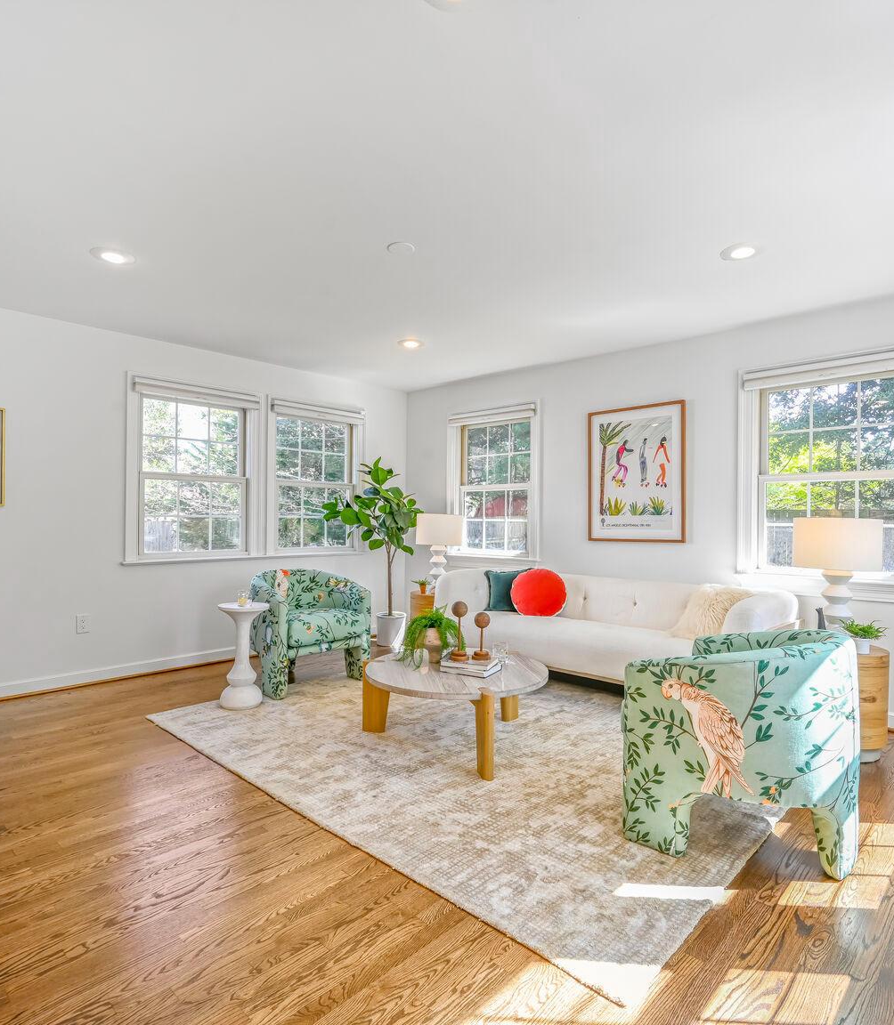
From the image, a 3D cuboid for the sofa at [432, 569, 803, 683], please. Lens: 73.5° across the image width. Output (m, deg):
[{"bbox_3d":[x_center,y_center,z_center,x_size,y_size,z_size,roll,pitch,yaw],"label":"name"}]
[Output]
[{"bbox_3d":[0.969,0.844,4.080,2.389,0.748,0.803,0,-1,43],"label":"sofa"}]

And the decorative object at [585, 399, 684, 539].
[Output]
[{"bbox_3d":[1.381,-0.281,4.436,0.765,1.000,0.032,0,-1,44],"label":"decorative object"}]

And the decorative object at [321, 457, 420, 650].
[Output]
[{"bbox_3d":[-0.628,0.371,5.412,0.830,1.690,0.740,1,0,-1],"label":"decorative object"}]

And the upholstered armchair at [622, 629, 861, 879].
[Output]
[{"bbox_3d":[1.139,0.835,2.225,0.700,0.755,0.700,0,-1,44],"label":"upholstered armchair"}]

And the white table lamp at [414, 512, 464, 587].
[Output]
[{"bbox_3d":[-0.073,0.345,5.152,0.400,0.660,0.400,1,0,0],"label":"white table lamp"}]

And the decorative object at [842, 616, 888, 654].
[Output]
[{"bbox_3d":[2.058,0.608,2.957,0.191,0.167,0.191,0,-1,0],"label":"decorative object"}]

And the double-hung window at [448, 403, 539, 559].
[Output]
[{"bbox_3d":[0.387,-0.273,5.422,1.030,1.340,0.110,0,-1,44],"label":"double-hung window"}]

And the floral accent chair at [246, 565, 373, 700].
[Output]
[{"bbox_3d":[-1.048,0.819,4.286,0.693,0.753,0.763,0,-1,43],"label":"floral accent chair"}]

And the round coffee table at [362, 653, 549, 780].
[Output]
[{"bbox_3d":[0.053,1.002,3.112,0.954,0.382,0.954,0,-1,0],"label":"round coffee table"}]

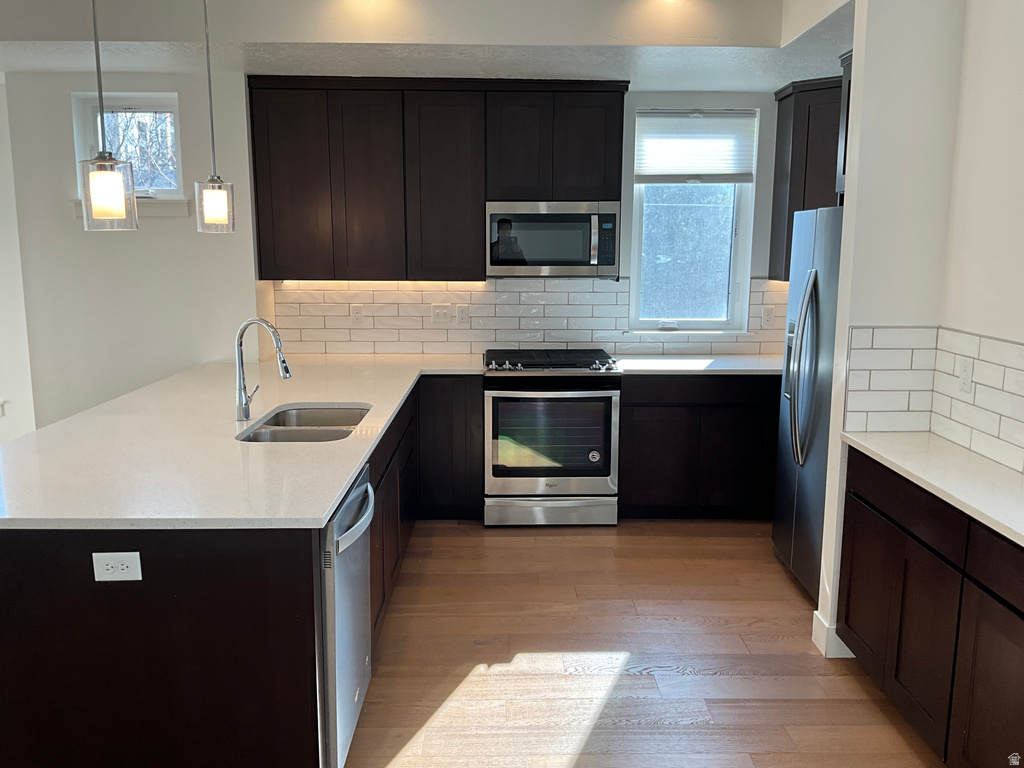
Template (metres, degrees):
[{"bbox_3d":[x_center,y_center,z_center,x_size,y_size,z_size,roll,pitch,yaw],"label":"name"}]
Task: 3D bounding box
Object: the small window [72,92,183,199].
[{"bbox_3d":[-2.188,-1.362,4.944,0.603,0.593,0.115,0,10,0],"label":"small window"}]

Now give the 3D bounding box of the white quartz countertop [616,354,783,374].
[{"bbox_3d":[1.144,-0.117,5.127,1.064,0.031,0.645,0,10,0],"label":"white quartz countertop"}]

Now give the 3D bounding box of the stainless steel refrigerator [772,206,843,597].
[{"bbox_3d":[1.717,0.102,3.936,0.800,1.775,0.910,0,10,0],"label":"stainless steel refrigerator"}]

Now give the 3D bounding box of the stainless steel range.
[{"bbox_3d":[0.227,0.311,5.153,0.762,0.945,0.690,0,10,0],"label":"stainless steel range"}]

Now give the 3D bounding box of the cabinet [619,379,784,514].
[{"bbox_3d":[1.078,0.333,5.211,0.934,0.885,0.620,0,10,0],"label":"cabinet"}]

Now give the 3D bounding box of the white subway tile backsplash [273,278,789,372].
[{"bbox_3d":[0.151,-0.421,5.393,3.290,0.495,0.016,0,10,0],"label":"white subway tile backsplash"}]

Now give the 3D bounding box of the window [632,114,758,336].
[{"bbox_3d":[1.123,-1.006,5.349,0.753,1.348,0.105,0,10,0],"label":"window"}]

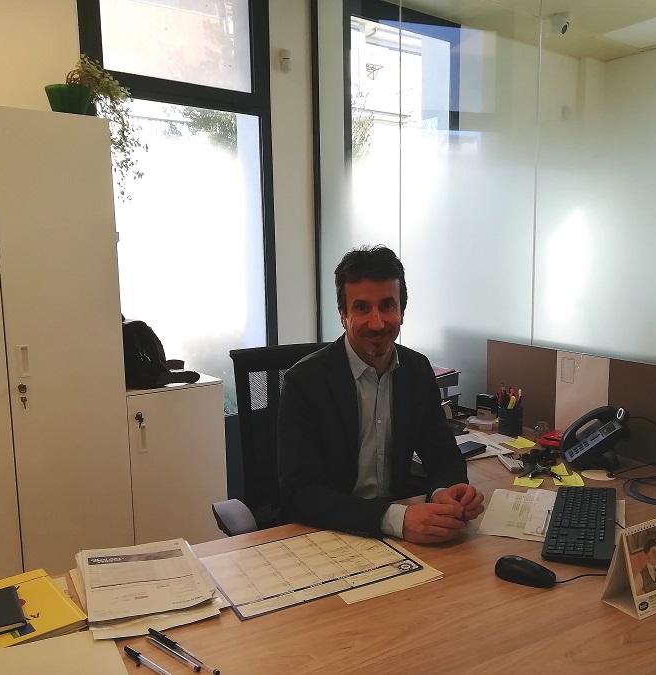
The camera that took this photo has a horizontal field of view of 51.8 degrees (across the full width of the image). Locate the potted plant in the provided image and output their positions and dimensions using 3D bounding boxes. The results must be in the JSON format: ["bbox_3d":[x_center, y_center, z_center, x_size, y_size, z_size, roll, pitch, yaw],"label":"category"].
[{"bbox_3d":[-0.962,-0.846,2.801,0.354,0.533,0.310,-7,10,-39],"label":"potted plant"}]

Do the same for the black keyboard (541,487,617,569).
[{"bbox_3d":[0.602,0.438,1.597,0.155,0.026,0.442,3,9,22],"label":"black keyboard"}]

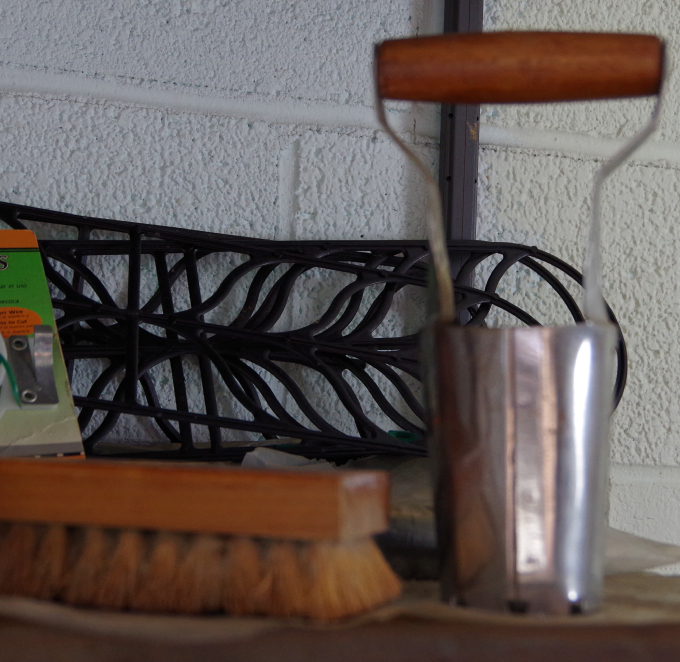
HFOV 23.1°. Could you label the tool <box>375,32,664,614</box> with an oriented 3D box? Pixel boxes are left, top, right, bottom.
[{"bbox_3d":[0.073,-0.004,0.670,0.118,0.231,0.076,0,-2,7],"label":"tool"}]

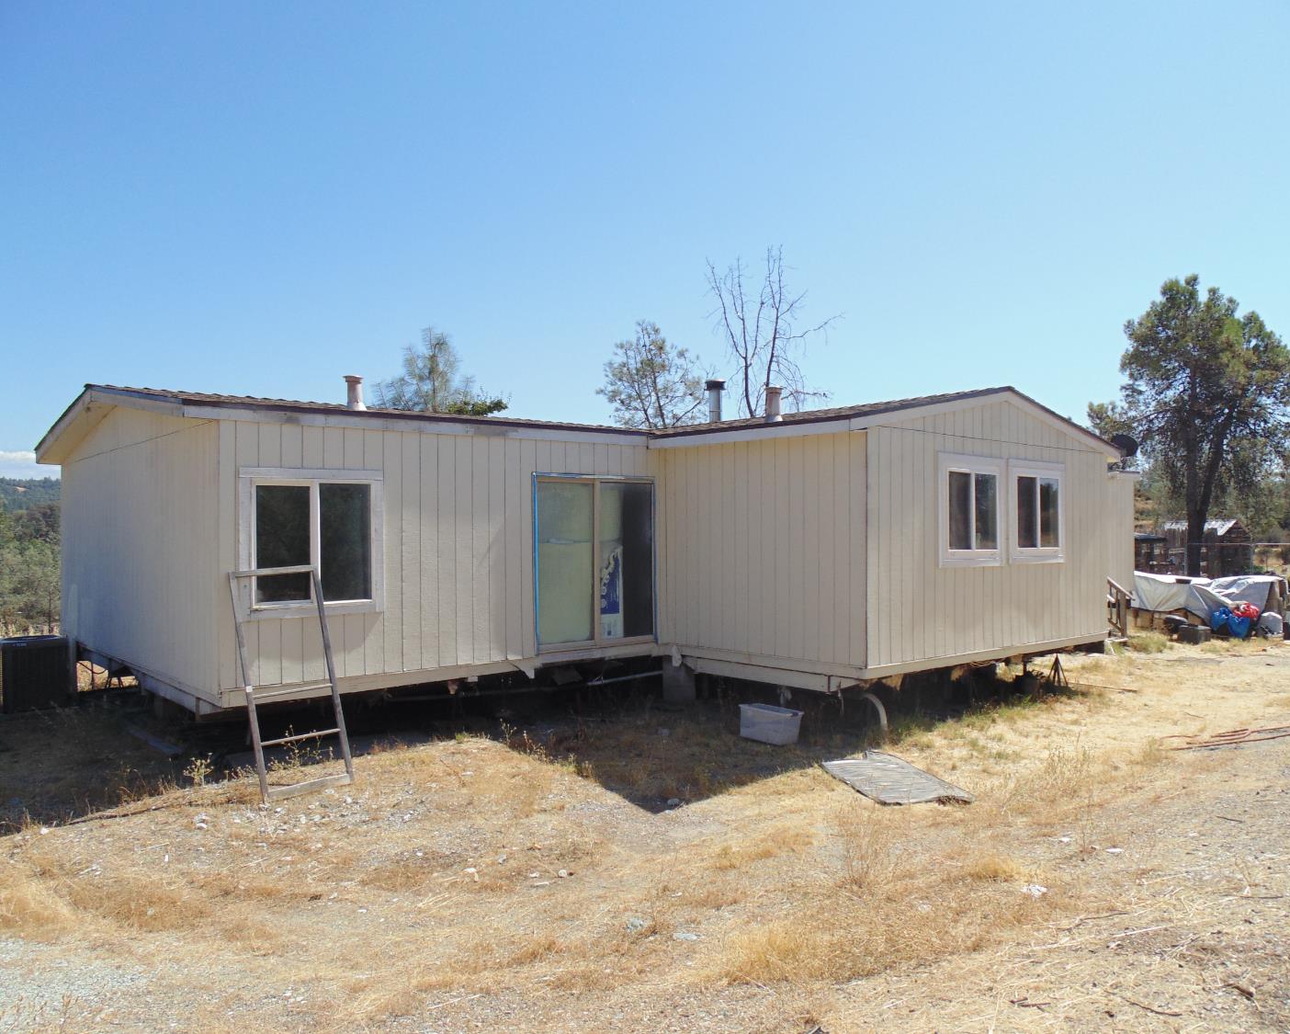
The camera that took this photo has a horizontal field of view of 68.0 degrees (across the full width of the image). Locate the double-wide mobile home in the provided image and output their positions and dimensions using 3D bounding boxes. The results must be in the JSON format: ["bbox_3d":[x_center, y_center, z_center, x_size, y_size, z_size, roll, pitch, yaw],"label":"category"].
[{"bbox_3d":[2.075,0.240,16.341,19.970,3.530,10.900,0,-1,-41],"label":"double-wide mobile home"}]

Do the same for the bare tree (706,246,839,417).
[{"bbox_3d":[4.415,-3.255,32.914,4.600,12.190,4.600,0,-1,0],"label":"bare tree"}]

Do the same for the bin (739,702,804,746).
[{"bbox_3d":[1.256,2.076,9.579,0.380,0.310,0.660,0,-1,-41],"label":"bin"}]

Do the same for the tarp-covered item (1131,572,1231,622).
[{"bbox_3d":[10.763,1.677,19.200,1.100,1.050,1.800,0,-1,-41],"label":"tarp-covered item"}]

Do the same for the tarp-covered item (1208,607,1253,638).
[{"bbox_3d":[10.921,1.966,17.800,0.550,0.600,0.680,0,-1,-41],"label":"tarp-covered item"}]

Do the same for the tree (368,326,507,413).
[{"bbox_3d":[-5.916,-1.267,26.942,4.000,8.210,4.000,0,-1,0],"label":"tree"}]

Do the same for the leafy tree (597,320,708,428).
[{"bbox_3d":[0.297,-1.782,30.934,3.900,9.260,3.900,0,-1,0],"label":"leafy tree"}]

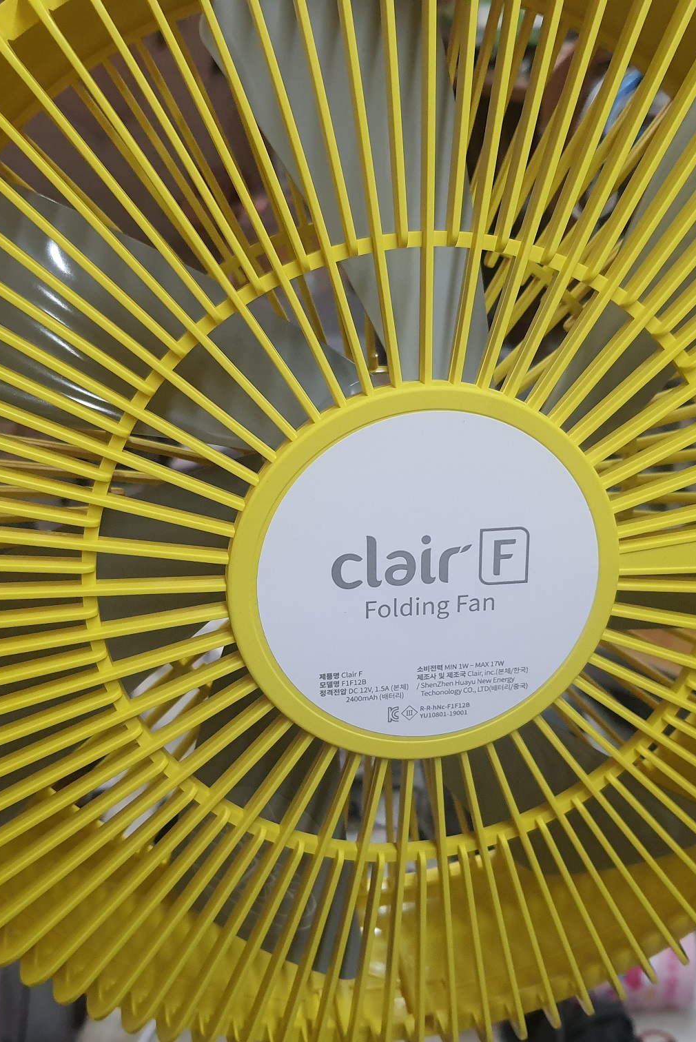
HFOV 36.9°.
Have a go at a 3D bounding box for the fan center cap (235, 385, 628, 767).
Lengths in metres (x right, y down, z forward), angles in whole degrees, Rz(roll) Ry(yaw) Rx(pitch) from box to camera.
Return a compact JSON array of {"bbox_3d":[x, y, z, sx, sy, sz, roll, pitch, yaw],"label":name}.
[{"bbox_3d":[0.021,0.015,0.273,0.102,0.102,0.013,-3,19,-8],"label":"fan center cap"}]

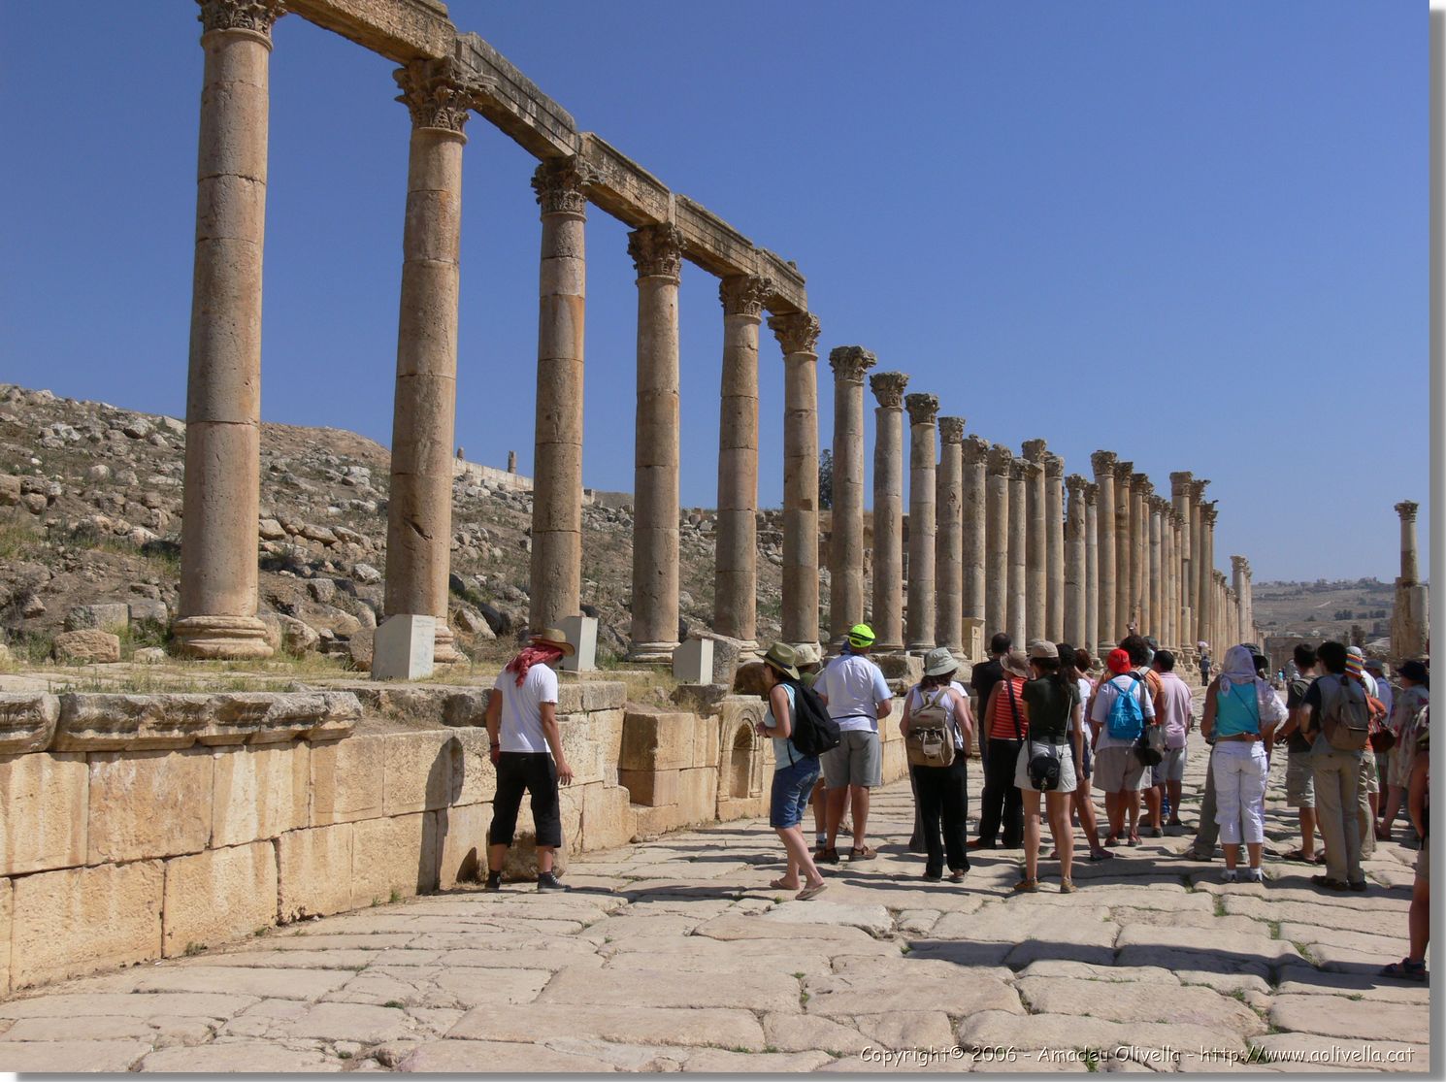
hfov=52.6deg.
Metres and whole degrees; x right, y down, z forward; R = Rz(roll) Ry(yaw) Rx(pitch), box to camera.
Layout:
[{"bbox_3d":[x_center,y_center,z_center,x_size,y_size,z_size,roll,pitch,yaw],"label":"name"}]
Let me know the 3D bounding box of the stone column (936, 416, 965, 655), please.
[{"bbox_3d":[6.719,-0.033,43.248,0.950,7.310,0.950,-1,-5,22],"label":"stone column"}]

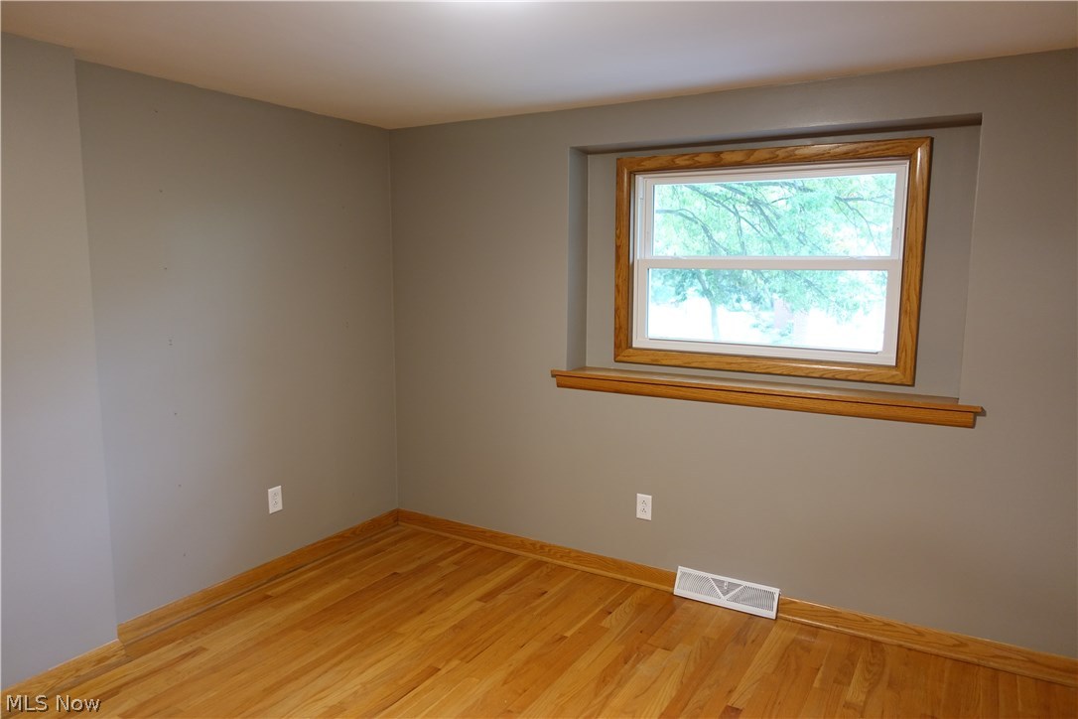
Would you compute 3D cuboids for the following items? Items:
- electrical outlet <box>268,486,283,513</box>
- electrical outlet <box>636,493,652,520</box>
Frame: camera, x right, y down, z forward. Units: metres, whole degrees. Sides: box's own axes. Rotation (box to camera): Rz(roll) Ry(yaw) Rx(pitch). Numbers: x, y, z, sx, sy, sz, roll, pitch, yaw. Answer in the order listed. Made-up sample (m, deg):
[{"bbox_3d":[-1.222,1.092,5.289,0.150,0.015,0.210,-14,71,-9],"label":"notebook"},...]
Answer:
[{"bbox_3d":[-1.244,0.666,3.404,0.008,0.118,0.073,5,8,30],"label":"electrical outlet"},{"bbox_3d":[0.496,0.698,3.390,0.074,0.119,0.008,5,8,30],"label":"electrical outlet"}]

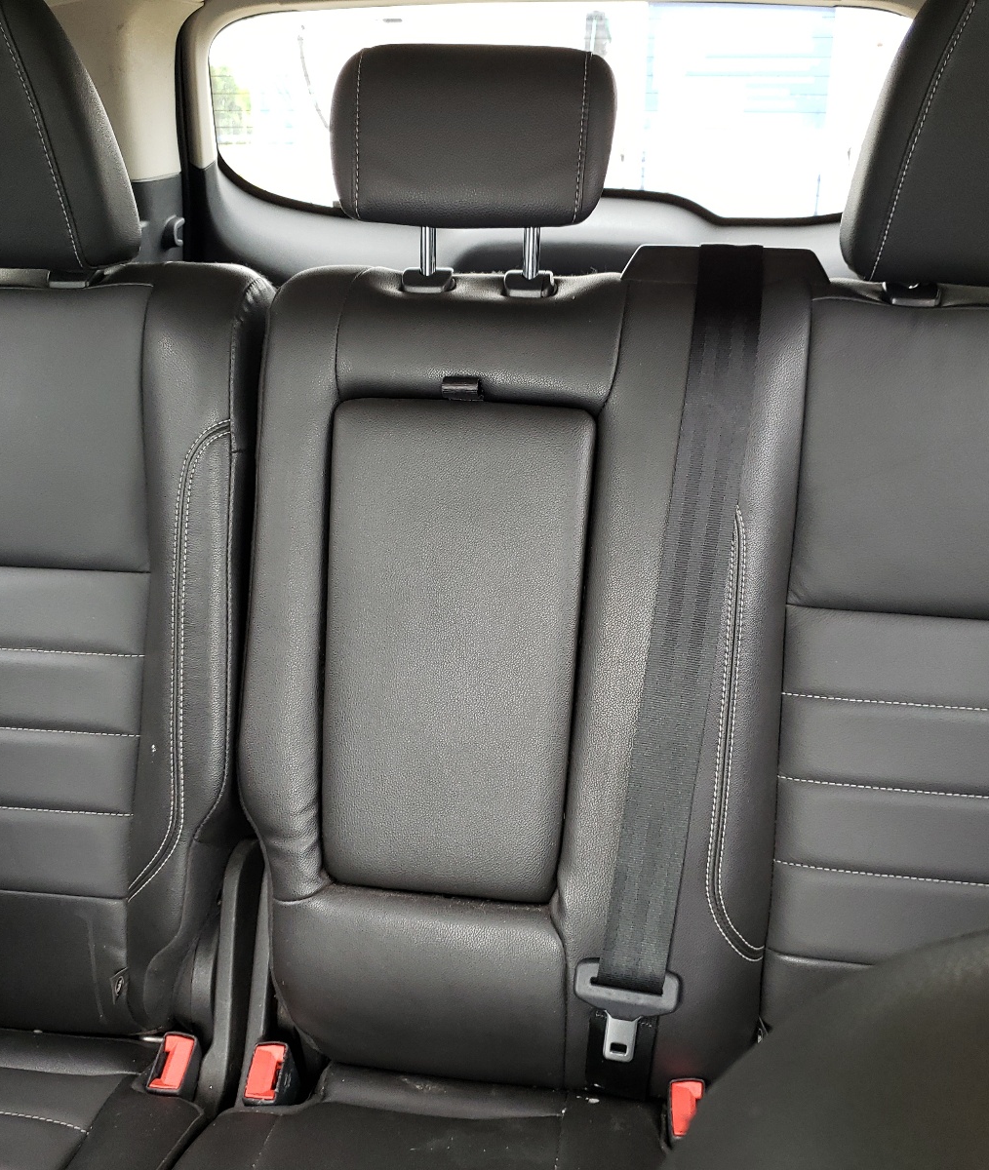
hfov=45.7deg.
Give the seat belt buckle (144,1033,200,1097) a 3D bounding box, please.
[{"bbox_3d":[-0.236,0.370,0.883,0.026,0.050,0.042,4,46,7],"label":"seat belt buckle"}]

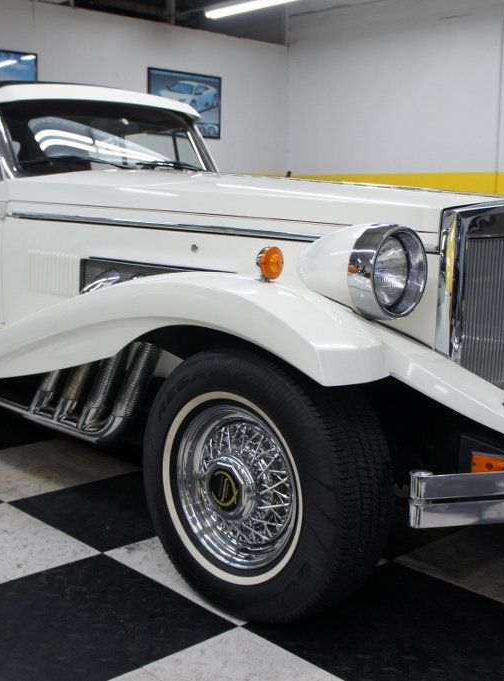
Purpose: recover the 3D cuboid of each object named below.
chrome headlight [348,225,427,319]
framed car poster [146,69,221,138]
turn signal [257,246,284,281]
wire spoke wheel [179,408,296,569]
[{"bbox_3d":[0.343,-0.181,2.201,0.235,0.238,0.120,-8,12,-43],"label":"chrome headlight"},{"bbox_3d":[-0.659,-2.377,8.591,0.955,0.640,0.025,-8,12,-43],"label":"framed car poster"},{"bbox_3d":[0.037,-0.192,2.120,0.082,0.086,0.055,-7,12,-41],"label":"turn signal"},{"bbox_3d":[-0.023,0.370,2.180,0.425,0.425,0.180,9,12,44],"label":"wire spoke wheel"}]

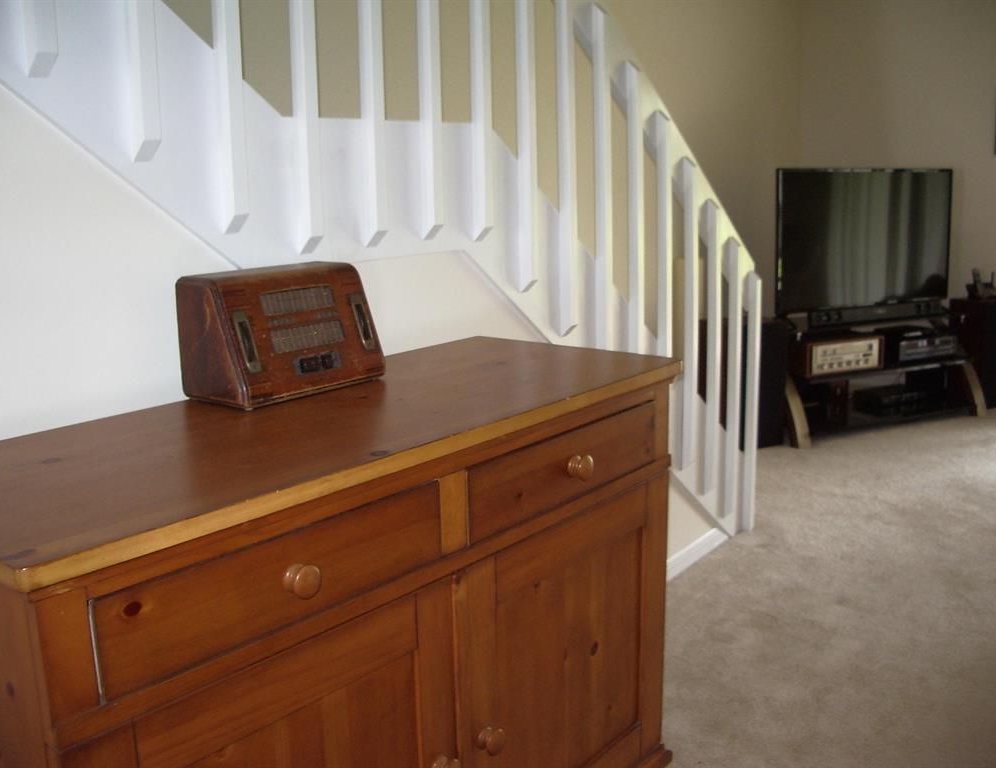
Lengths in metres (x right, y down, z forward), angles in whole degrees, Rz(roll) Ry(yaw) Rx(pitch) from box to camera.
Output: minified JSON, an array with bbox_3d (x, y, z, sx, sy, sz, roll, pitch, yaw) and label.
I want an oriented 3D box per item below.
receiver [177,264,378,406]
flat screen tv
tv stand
[{"bbox_3d":[-0.363,-0.095,1.770,0.160,0.198,0.317,8,15,37],"label":"receiver"},{"bbox_3d":[1.710,-0.678,4.853,1.075,0.640,0.075,-7,13,-25],"label":"flat screen tv"},{"bbox_3d":[1.744,-0.074,4.934,1.160,0.515,0.450,-7,13,-25],"label":"tv stand"}]

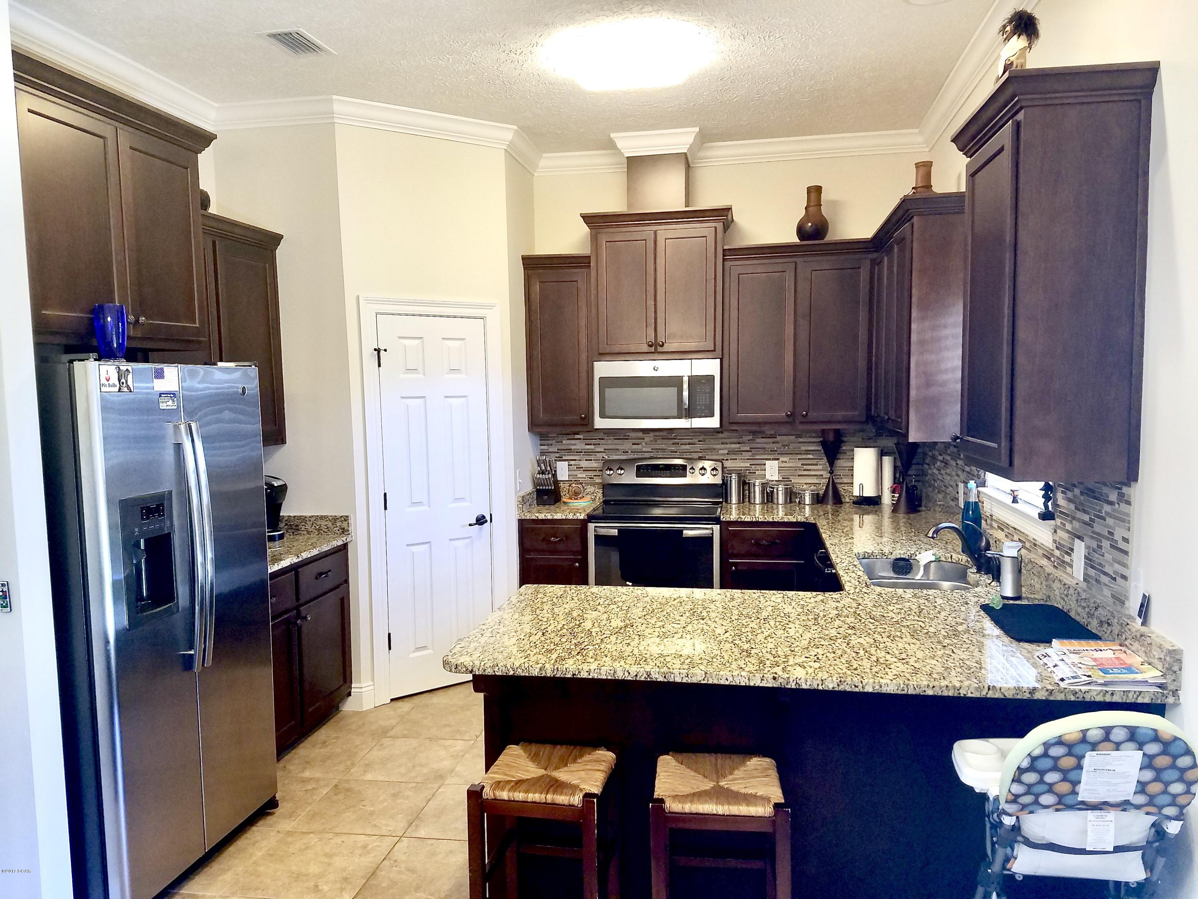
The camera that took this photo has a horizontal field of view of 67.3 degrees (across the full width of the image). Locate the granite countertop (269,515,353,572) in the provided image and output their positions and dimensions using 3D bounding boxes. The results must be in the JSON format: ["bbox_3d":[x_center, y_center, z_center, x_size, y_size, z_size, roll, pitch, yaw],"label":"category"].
[{"bbox_3d":[-1.687,0.445,4.194,0.657,0.136,1.045,0,4,10],"label":"granite countertop"}]

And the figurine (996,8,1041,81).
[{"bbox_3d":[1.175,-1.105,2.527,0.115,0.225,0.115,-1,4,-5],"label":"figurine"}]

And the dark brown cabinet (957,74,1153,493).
[{"bbox_3d":[1.311,-0.473,2.692,0.355,1.075,0.690,0,5,10],"label":"dark brown cabinet"}]

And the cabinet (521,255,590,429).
[{"bbox_3d":[-0.213,-0.658,5.601,0.412,1.060,0.365,0,5,10],"label":"cabinet"}]

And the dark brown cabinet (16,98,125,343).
[{"bbox_3d":[-1.898,-0.718,2.910,0.510,0.735,0.435,0,5,10],"label":"dark brown cabinet"}]

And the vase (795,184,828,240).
[{"bbox_3d":[1.259,-1.372,5.308,0.200,0.344,0.200,0,4,10],"label":"vase"}]

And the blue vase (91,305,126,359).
[{"bbox_3d":[-1.523,-0.367,2.810,0.098,0.185,0.098,0,5,10],"label":"blue vase"}]

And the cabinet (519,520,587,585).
[{"bbox_3d":[-0.208,0.816,5.585,0.412,0.880,0.630,0,5,10],"label":"cabinet"}]

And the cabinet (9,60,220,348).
[{"bbox_3d":[-1.887,-0.776,3.164,0.630,0.852,0.960,0,4,10],"label":"cabinet"}]

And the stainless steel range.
[{"bbox_3d":[0.367,0.669,5.463,0.757,1.196,0.655,0,4,10],"label":"stainless steel range"}]

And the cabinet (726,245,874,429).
[{"bbox_3d":[1.172,-0.664,5.361,0.850,1.060,0.365,0,5,10],"label":"cabinet"}]

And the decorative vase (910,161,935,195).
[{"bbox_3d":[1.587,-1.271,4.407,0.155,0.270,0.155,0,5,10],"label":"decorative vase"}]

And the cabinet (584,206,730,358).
[{"bbox_3d":[0.369,-0.973,5.471,0.878,0.860,0.420,0,4,10],"label":"cabinet"}]

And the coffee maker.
[{"bbox_3d":[-1.748,0.288,4.551,0.325,0.328,0.230,0,4,10],"label":"coffee maker"}]

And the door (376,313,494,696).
[{"bbox_3d":[-0.888,0.299,4.923,0.635,2.030,0.040,-4,5,-37],"label":"door"}]

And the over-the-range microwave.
[{"bbox_3d":[0.371,-0.339,5.535,0.756,0.413,0.390,0,4,10],"label":"over-the-range microwave"}]

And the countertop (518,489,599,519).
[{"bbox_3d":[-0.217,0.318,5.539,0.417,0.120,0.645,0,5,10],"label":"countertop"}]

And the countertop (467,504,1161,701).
[{"bbox_3d":[0.760,0.473,3.994,1.882,0.045,3.406,0,4,10],"label":"countertop"}]

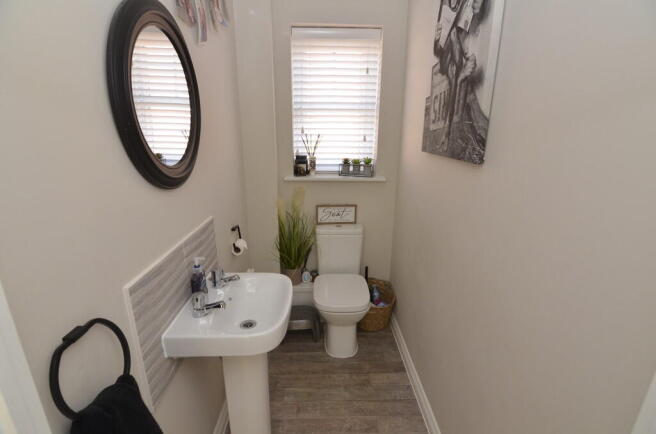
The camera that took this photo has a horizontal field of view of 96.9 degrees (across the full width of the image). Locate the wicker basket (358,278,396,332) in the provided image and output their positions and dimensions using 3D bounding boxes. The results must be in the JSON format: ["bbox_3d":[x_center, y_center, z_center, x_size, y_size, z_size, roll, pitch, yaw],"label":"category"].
[{"bbox_3d":[0.370,0.711,2.273,0.290,0.290,0.310,0,17,-1],"label":"wicker basket"}]

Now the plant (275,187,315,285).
[{"bbox_3d":[-0.239,0.141,2.128,0.285,0.725,0.255,0,17,-1],"label":"plant"}]

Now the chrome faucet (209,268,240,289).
[{"bbox_3d":[-0.433,0.254,1.230,0.115,0.080,0.050,0,17,-1],"label":"chrome faucet"}]

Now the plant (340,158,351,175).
[{"bbox_3d":[0.134,-0.371,2.147,0.066,0.120,0.066,0,17,-1],"label":"plant"}]

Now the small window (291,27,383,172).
[{"bbox_3d":[0.060,-0.780,2.043,0.595,0.960,0.100,0,17,-1],"label":"small window"}]

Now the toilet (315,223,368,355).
[{"bbox_3d":[0.094,0.513,2.074,0.370,0.780,0.610,0,17,-1],"label":"toilet"}]

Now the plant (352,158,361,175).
[{"bbox_3d":[0.214,-0.371,2.148,0.065,0.120,0.065,0,17,-1],"label":"plant"}]

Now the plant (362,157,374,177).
[{"bbox_3d":[0.300,-0.376,2.148,0.082,0.135,0.080,0,17,-1],"label":"plant"}]

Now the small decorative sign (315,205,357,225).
[{"bbox_3d":[0.064,-0.017,2.195,0.305,0.155,0.022,0,17,-1],"label":"small decorative sign"}]

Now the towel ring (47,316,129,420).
[{"bbox_3d":[-0.488,0.318,0.614,0.052,0.215,0.187,0,17,-1],"label":"towel ring"}]

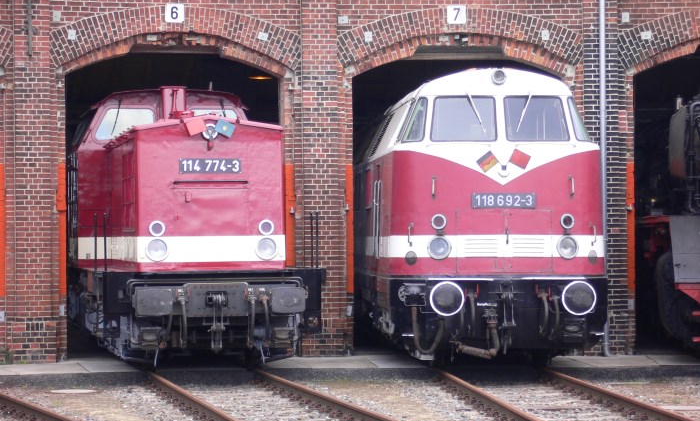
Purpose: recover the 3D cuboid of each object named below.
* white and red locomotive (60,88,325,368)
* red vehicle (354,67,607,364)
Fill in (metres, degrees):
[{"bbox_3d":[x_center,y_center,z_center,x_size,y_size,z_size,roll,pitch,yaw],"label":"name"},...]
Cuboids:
[{"bbox_3d":[-3.087,0.213,34.515,3.060,4.200,14.200,0,-1,-12],"label":"white and red locomotive"},{"bbox_3d":[1.375,0.223,37.337,3.020,4.220,19.460,0,-1,-4],"label":"red vehicle"}]

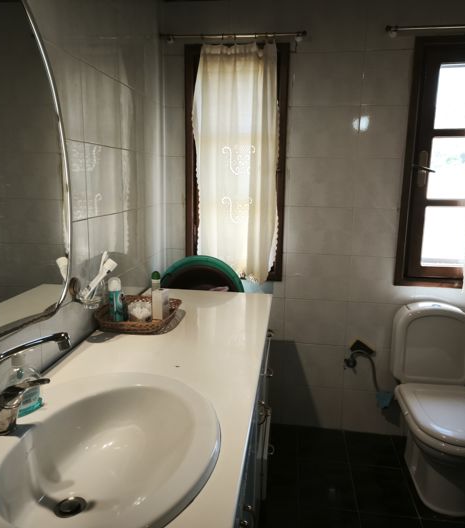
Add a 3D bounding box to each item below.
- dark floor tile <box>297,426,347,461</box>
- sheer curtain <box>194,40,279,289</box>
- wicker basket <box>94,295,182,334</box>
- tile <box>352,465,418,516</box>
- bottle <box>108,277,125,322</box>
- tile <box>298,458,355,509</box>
[{"bbox_3d":[0.481,0.971,2.505,0.254,0.012,0.309,2,11,8],"label":"dark floor tile"},{"bbox_3d":[0.012,-0.492,2.386,0.438,1.186,0.070,2,11,8],"label":"sheer curtain"},{"bbox_3d":[-0.353,0.202,1.847,0.263,0.057,0.350,2,11,8],"label":"wicker basket"},{"bbox_3d":[0.690,1.042,2.159,0.254,0.012,0.334,2,11,8],"label":"tile"},{"bbox_3d":[-0.451,0.139,1.809,0.053,0.179,0.053,2,11,8],"label":"bottle"},{"bbox_3d":[0.438,1.032,2.192,0.254,0.012,0.334,2,11,8],"label":"tile"}]

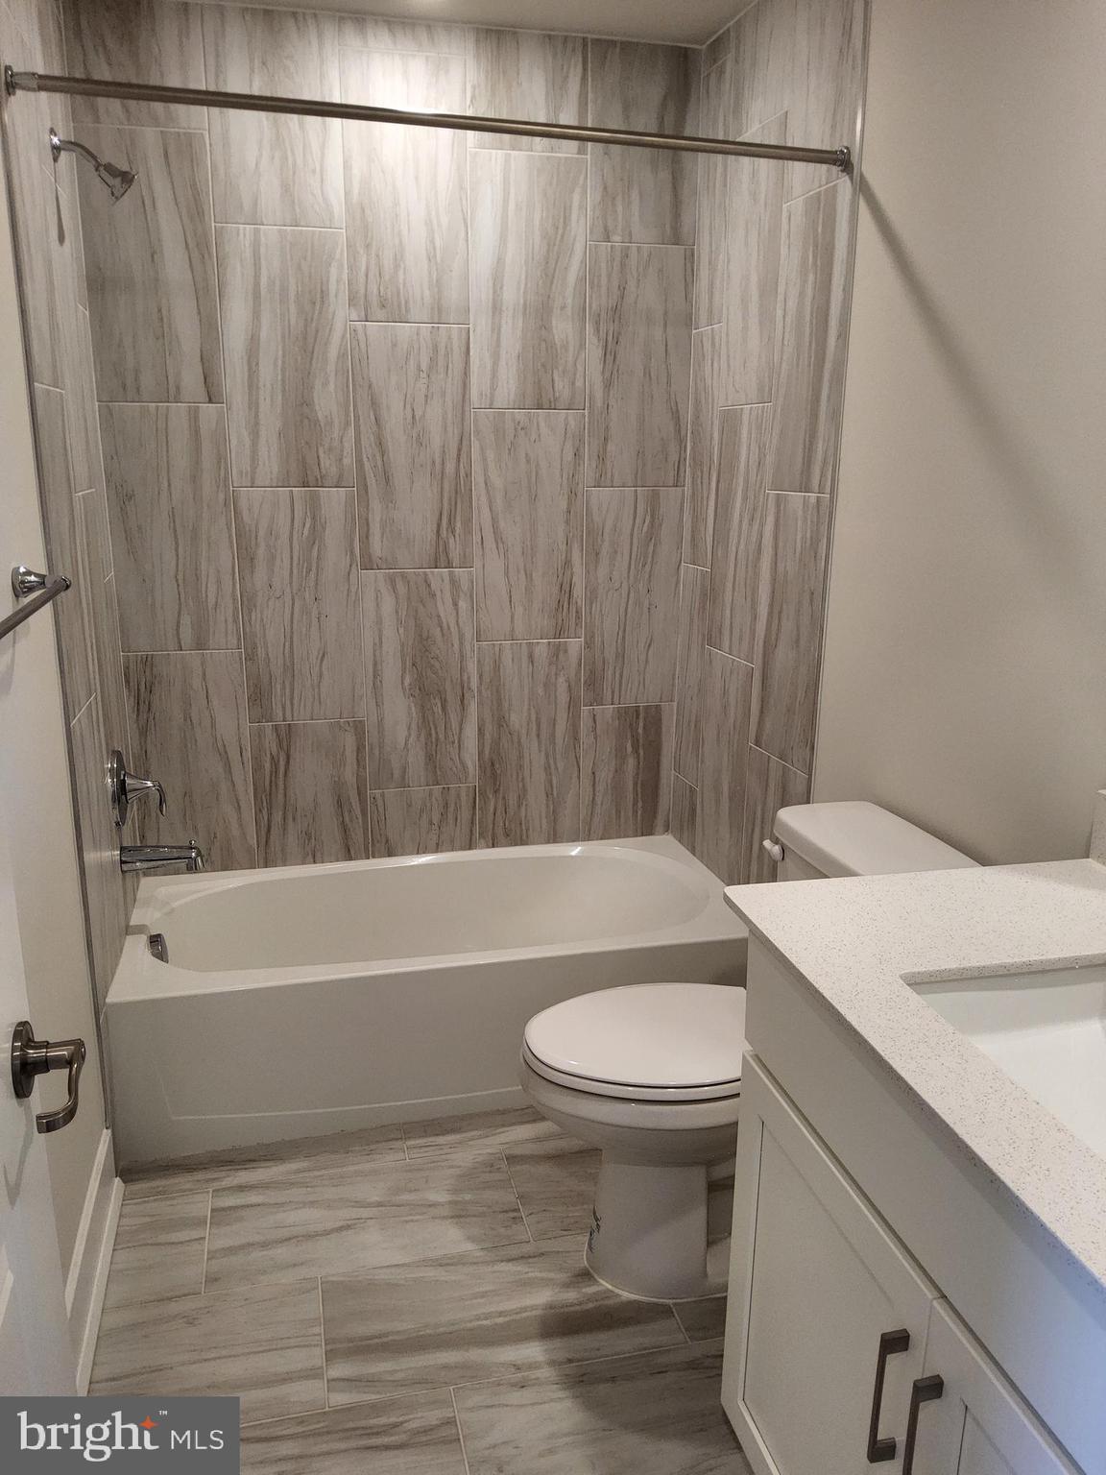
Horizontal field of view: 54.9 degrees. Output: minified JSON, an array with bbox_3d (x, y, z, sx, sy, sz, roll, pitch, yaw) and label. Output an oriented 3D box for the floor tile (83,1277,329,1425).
[{"bbox_3d":[-0.589,1.065,1.814,0.389,0.010,0.301,-3,15,-13],"label":"floor tile"}]

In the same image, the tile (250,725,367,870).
[{"bbox_3d":[-0.666,0.154,2.933,0.305,0.404,0.010,-3,15,-13],"label":"tile"}]

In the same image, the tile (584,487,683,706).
[{"bbox_3d":[0.226,-0.389,2.993,0.292,0.605,0.010,-3,15,-14],"label":"tile"}]

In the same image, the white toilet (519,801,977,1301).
[{"bbox_3d":[0.307,0.583,1.957,0.727,0.806,0.430,-3,15,-14],"label":"white toilet"}]

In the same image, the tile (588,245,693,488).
[{"bbox_3d":[0.231,-0.984,2.857,0.289,0.612,0.010,-3,15,-13],"label":"tile"}]

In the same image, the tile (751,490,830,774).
[{"bbox_3d":[0.538,-0.241,2.427,0.010,0.606,0.283,-4,15,-15],"label":"tile"}]

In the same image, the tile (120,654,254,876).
[{"bbox_3d":[-0.955,0.071,2.823,0.295,0.601,0.010,-3,15,-13],"label":"tile"}]

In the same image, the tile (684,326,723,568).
[{"bbox_3d":[0.402,-0.766,2.853,0.010,0.611,0.181,-4,15,-15],"label":"tile"}]

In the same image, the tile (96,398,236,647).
[{"bbox_3d":[-0.951,-0.515,2.670,0.295,0.606,0.010,-3,15,-13],"label":"tile"}]

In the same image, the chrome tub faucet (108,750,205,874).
[{"bbox_3d":[-0.917,0.173,2.479,0.188,0.298,0.174,-3,15,-14],"label":"chrome tub faucet"}]

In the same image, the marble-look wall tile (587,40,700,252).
[{"bbox_3d":[0.235,-1.508,2.721,0.288,0.466,0.010,-3,15,-13],"label":"marble-look wall tile"}]

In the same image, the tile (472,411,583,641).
[{"bbox_3d":[-0.063,-0.564,2.872,0.303,0.605,0.010,-3,15,-14],"label":"tile"}]

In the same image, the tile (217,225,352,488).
[{"bbox_3d":[-0.654,-0.928,2.634,0.304,0.606,0.010,-3,15,-13],"label":"tile"}]

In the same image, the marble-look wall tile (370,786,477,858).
[{"bbox_3d":[-0.366,0.236,3.012,0.299,0.194,0.010,-3,15,-13],"label":"marble-look wall tile"}]

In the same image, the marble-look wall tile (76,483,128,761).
[{"bbox_3d":[-1.026,-0.234,2.401,0.010,0.614,0.302,-3,15,-15],"label":"marble-look wall tile"}]

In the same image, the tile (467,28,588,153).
[{"bbox_3d":[-0.056,-1.586,2.628,0.305,0.264,0.010,-3,15,-13],"label":"tile"}]

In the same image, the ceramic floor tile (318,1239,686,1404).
[{"bbox_3d":[-0.098,1.038,1.930,0.616,0.010,0.301,-3,15,-13],"label":"ceramic floor tile"}]

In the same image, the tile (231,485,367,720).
[{"bbox_3d":[-0.665,-0.342,2.813,0.305,0.611,0.010,-3,15,-13],"label":"tile"}]

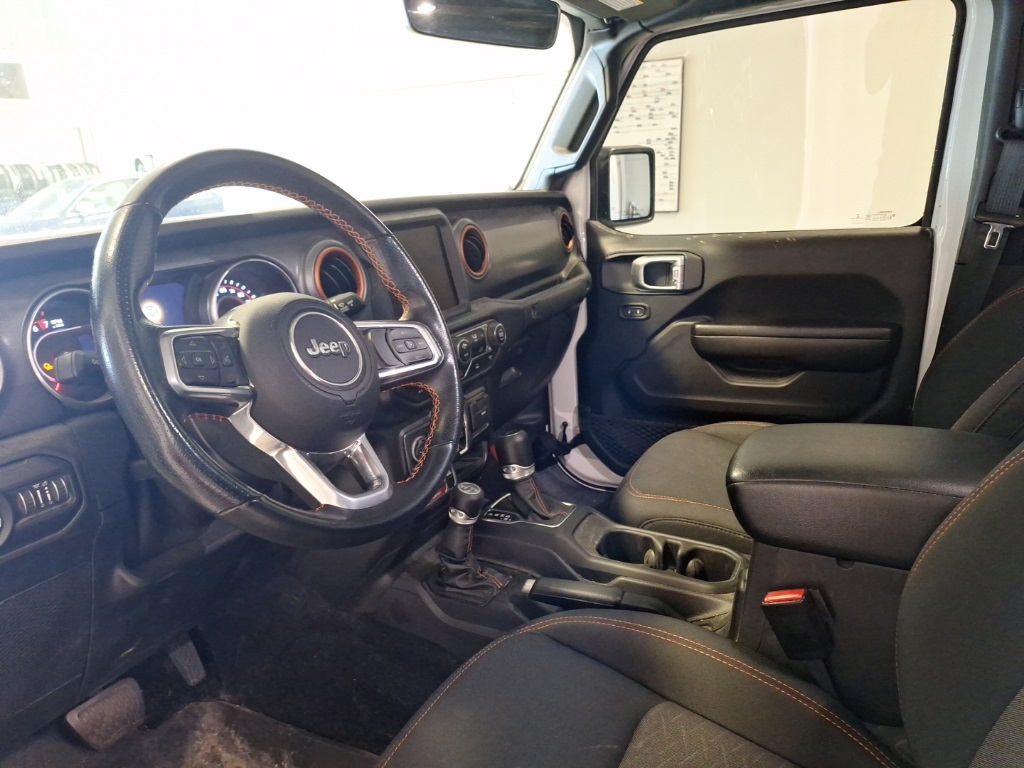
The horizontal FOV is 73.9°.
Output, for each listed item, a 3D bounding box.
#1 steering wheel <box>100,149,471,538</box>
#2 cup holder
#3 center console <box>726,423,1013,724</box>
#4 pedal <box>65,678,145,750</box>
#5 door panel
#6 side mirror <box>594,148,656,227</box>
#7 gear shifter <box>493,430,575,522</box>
[{"bbox_3d":[-0.200,-0.033,0.645,0.110,0.380,0.380,-23,-4,33],"label":"steering wheel"},{"bbox_3d":[0.219,0.264,0.957,0.205,0.075,0.105,8,21,27],"label":"cup holder"},{"bbox_3d":[0.468,0.223,0.807,0.360,0.290,0.205,8,21,27],"label":"center console"},{"bbox_3d":[-0.636,0.512,1.062,0.035,0.075,0.100,-32,0,34],"label":"pedal"},{"bbox_3d":[0.477,-0.034,1.523,0.740,0.630,0.130,8,21,27],"label":"door panel"},{"bbox_3d":[0.273,-0.506,1.760,0.190,0.200,0.110,-19,25,-41],"label":"side mirror"},{"bbox_3d":[0.035,0.144,1.050,0.115,0.148,0.080,8,21,27],"label":"gear shifter"}]

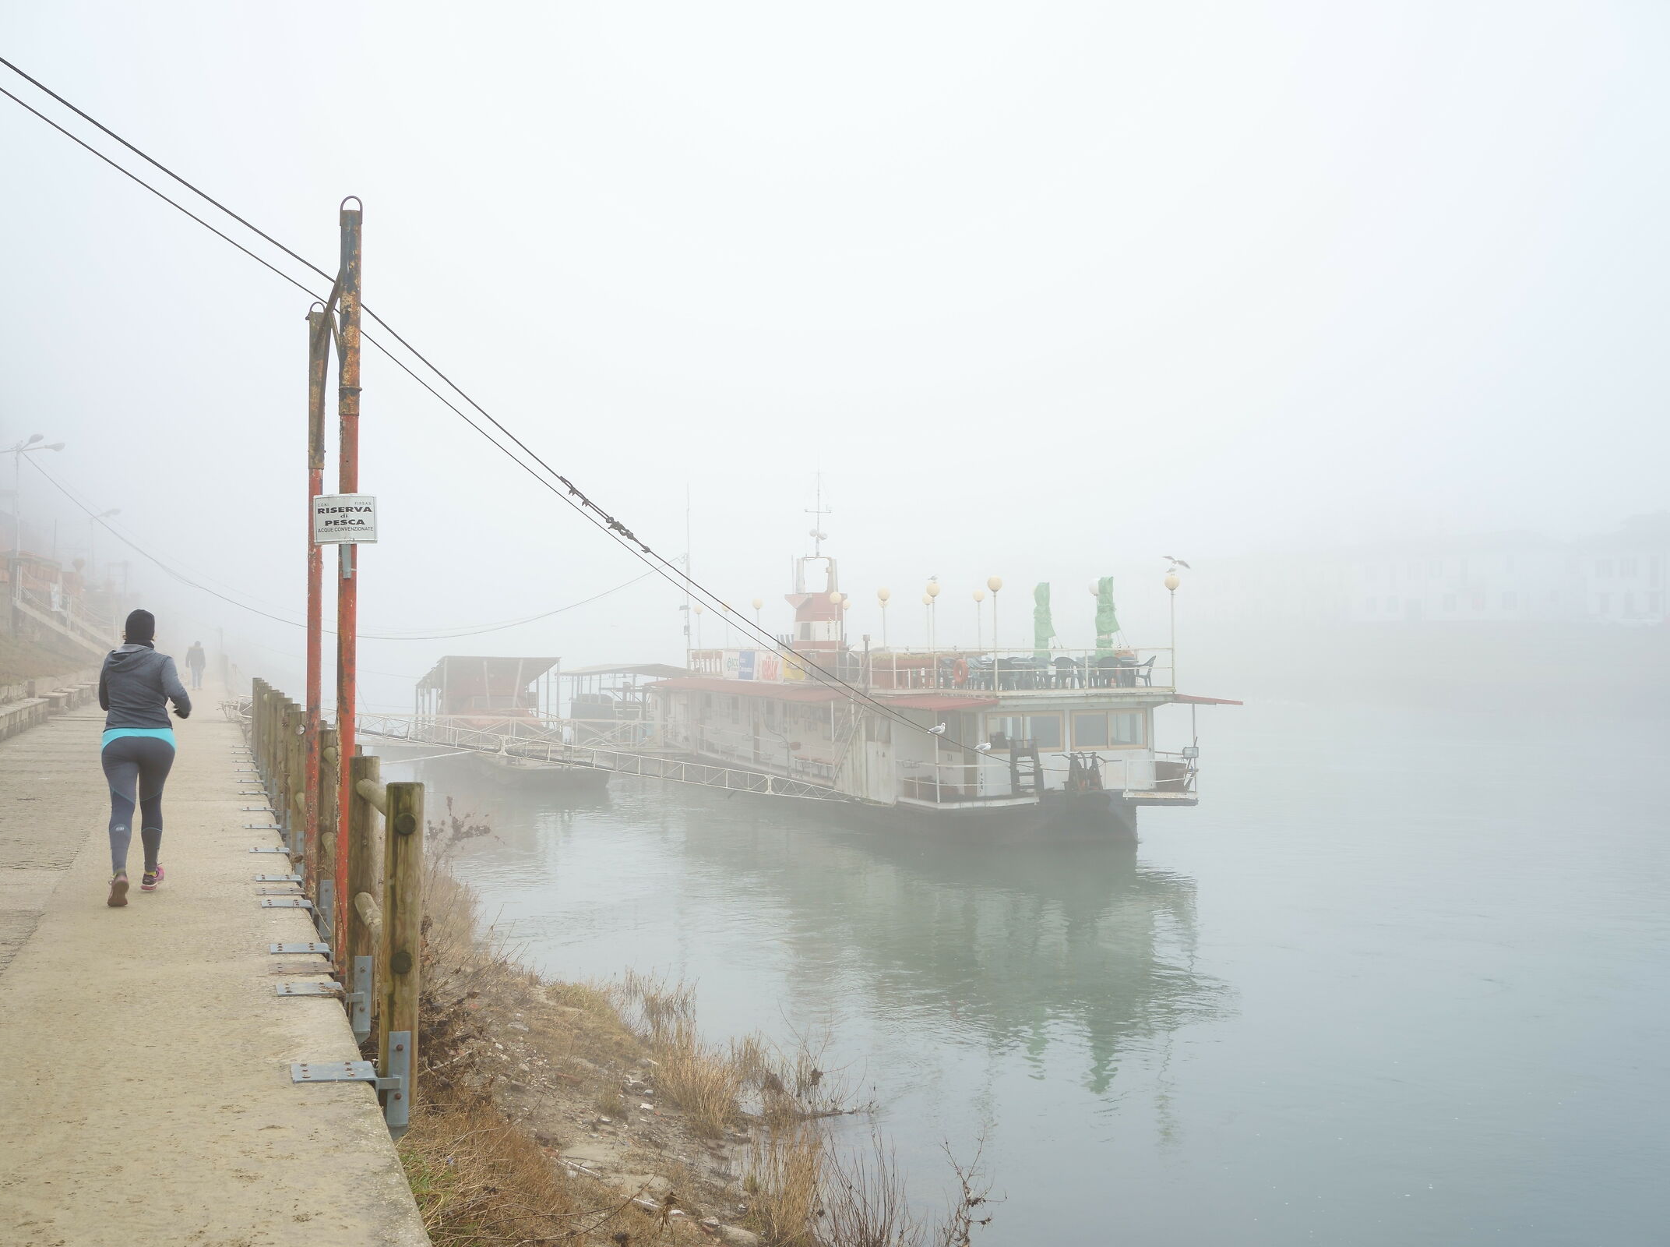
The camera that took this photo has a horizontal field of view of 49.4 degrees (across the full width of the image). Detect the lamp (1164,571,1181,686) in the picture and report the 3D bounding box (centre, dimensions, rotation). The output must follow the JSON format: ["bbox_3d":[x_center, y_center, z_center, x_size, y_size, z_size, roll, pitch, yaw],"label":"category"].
[{"bbox_3d":[8.543,0.203,46.000,0.410,2.870,0.410,1,-1,0],"label":"lamp"}]

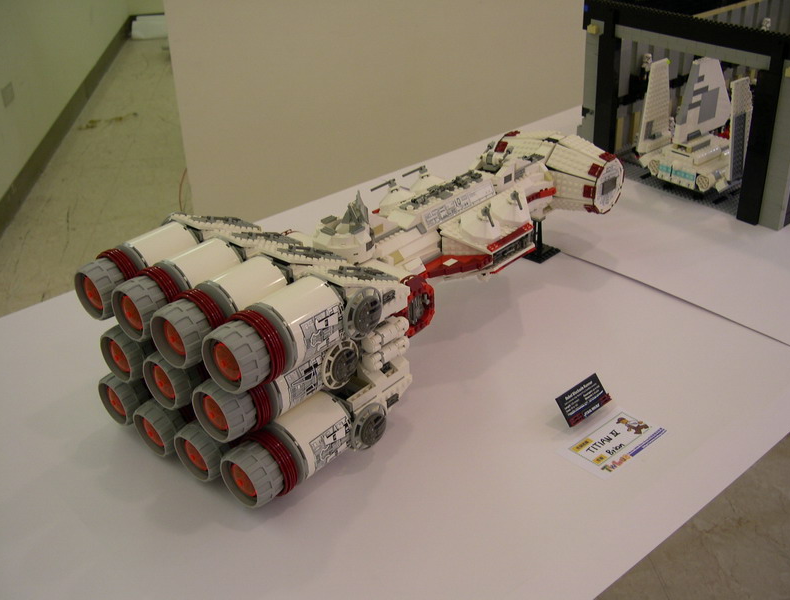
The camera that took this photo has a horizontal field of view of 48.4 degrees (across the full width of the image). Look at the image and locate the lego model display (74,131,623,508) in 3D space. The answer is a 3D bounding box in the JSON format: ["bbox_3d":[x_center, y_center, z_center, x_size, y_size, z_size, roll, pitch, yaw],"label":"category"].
[{"bbox_3d":[0.022,-0.055,0.979,0.256,0.203,0.685,22,38,37],"label":"lego model display"}]

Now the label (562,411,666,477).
[{"bbox_3d":[0.207,0.133,0.833,0.099,0.002,0.056,-25,36,-34],"label":"label"}]

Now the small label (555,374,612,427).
[{"bbox_3d":[0.186,0.100,0.873,0.064,0.032,0.005,-25,-4,-34],"label":"small label"}]

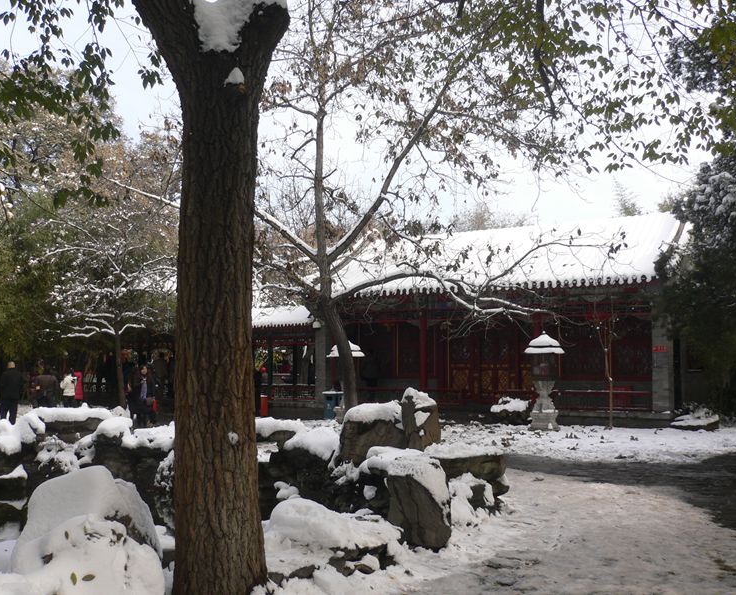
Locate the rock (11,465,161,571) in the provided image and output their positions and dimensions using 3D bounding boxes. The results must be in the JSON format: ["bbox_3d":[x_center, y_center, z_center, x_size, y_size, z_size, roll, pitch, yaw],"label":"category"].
[{"bbox_3d":[-1.964,1.549,5.600,1.000,0.720,0.800,2,-5,-18],"label":"rock"}]

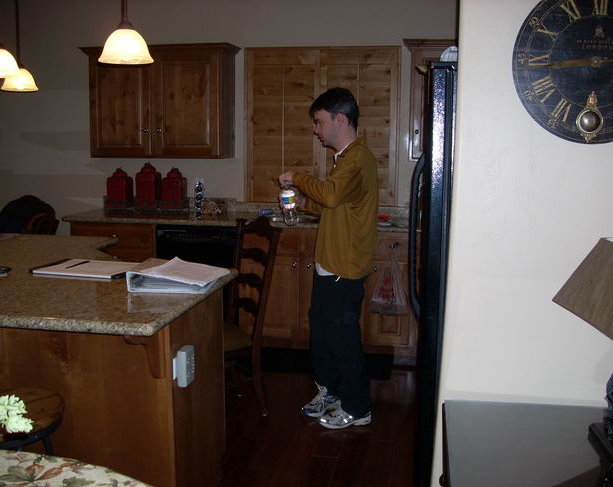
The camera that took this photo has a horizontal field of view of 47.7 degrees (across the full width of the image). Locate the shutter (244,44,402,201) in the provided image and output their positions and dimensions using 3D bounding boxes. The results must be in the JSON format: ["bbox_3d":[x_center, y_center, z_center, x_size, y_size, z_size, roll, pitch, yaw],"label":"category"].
[{"bbox_3d":[0.101,-0.821,4.907,1.104,1.092,0.060,2,10,11],"label":"shutter"}]

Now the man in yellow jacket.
[{"bbox_3d":[0.128,0.090,3.575,0.510,1.750,0.500,0,9,-5],"label":"man in yellow jacket"}]

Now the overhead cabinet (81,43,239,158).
[{"bbox_3d":[-1.004,-0.991,4.928,1.036,0.755,0.380,2,10,11],"label":"overhead cabinet"}]

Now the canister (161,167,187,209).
[{"bbox_3d":[-0.975,-0.417,5.142,0.138,0.298,0.138,2,10,11],"label":"canister"}]

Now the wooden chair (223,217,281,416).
[{"bbox_3d":[-0.469,0.401,3.763,0.530,1.070,0.460,-6,11,-32],"label":"wooden chair"}]

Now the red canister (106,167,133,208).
[{"bbox_3d":[-1.390,-0.419,5.174,0.138,0.300,0.138,2,10,11],"label":"red canister"}]

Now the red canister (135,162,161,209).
[{"bbox_3d":[-1.167,-0.434,5.154,0.138,0.332,0.138,2,10,11],"label":"red canister"}]

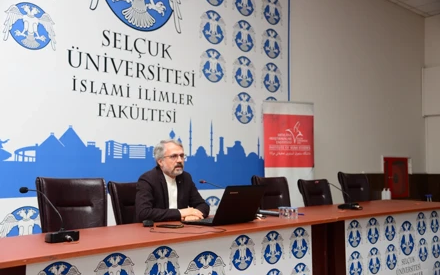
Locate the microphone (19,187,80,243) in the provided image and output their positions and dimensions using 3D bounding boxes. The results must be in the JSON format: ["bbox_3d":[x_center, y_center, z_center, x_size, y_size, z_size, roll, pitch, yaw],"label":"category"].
[{"bbox_3d":[-0.887,0.379,2.760,0.485,0.245,0.125,-3,-5,42],"label":"microphone"}]

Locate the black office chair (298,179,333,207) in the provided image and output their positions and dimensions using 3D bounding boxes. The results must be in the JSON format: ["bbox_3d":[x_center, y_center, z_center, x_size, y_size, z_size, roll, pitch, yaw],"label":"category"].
[{"bbox_3d":[1.187,0.940,5.720,0.620,1.000,0.580,-3,-5,44],"label":"black office chair"}]

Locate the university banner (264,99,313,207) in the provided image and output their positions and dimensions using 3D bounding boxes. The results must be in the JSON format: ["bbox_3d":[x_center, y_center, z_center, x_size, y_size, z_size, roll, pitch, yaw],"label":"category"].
[{"bbox_3d":[1.022,0.532,8.116,0.860,2.110,0.180,1,-4,-19],"label":"university banner"}]

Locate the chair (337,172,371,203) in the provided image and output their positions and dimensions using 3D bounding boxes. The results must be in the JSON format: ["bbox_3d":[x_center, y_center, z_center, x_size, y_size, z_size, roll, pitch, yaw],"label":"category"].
[{"bbox_3d":[1.683,0.928,6.136,0.580,1.075,0.620,3,-5,-40],"label":"chair"}]

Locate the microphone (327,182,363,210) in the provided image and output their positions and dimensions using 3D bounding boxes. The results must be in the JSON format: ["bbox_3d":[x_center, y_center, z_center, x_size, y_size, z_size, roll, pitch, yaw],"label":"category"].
[{"bbox_3d":[1.054,0.518,4.964,0.495,0.238,0.125,-3,-5,43],"label":"microphone"}]

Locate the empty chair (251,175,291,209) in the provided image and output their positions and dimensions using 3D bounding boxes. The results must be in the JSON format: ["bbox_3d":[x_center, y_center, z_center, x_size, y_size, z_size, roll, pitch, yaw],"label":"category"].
[{"bbox_3d":[0.655,0.880,5.080,0.580,1.040,0.620,4,-5,-45],"label":"empty chair"}]

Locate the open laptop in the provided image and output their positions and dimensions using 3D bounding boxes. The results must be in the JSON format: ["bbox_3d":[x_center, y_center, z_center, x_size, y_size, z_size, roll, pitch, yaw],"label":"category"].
[{"bbox_3d":[0.034,0.428,3.532,0.380,0.242,0.380,-3,-5,43],"label":"open laptop"}]

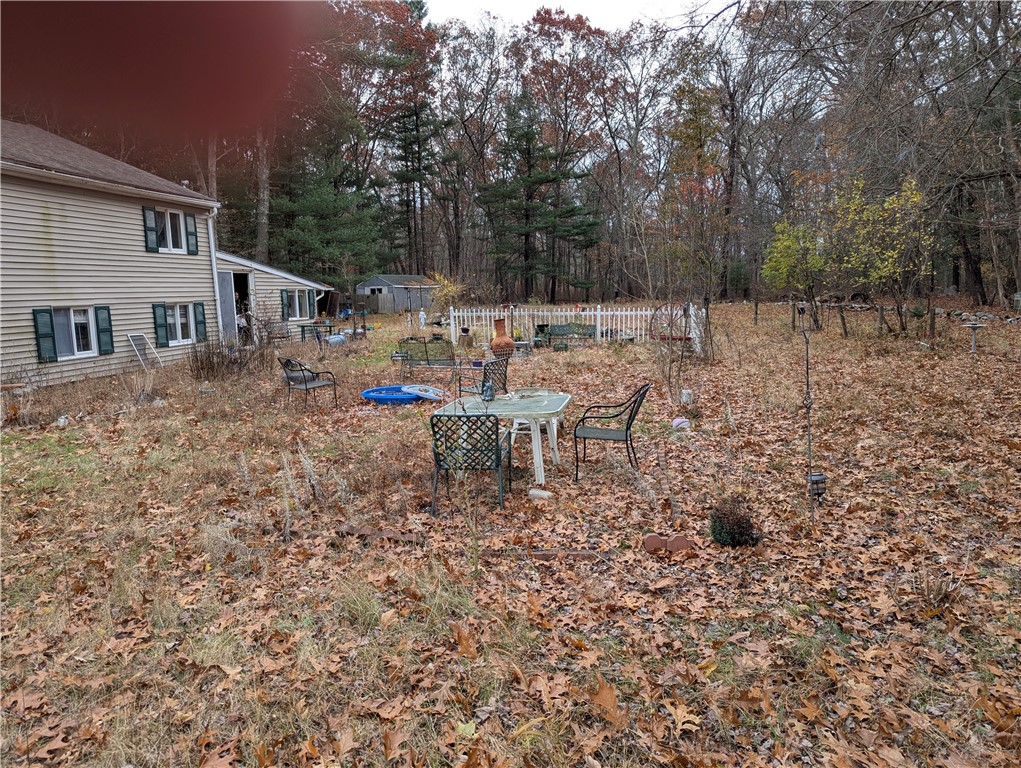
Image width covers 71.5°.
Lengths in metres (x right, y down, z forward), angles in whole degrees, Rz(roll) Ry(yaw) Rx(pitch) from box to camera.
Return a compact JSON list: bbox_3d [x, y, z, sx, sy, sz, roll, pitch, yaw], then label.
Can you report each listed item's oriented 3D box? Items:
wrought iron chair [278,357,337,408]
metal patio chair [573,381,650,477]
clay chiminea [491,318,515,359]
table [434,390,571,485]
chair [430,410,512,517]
[{"bbox_3d":[-3.362,-0.013,11.744,0.710,0.870,0.610,-9,11,-43],"label":"wrought iron chair"},{"bbox_3d":[1.045,0.465,7.127,0.710,0.885,0.610,0,8,14],"label":"metal patio chair"},{"bbox_3d":[-0.191,-0.972,16.420,0.550,1.030,0.540,-2,8,0],"label":"clay chiminea"},{"bbox_3d":[-0.022,0.563,7.264,1.200,0.720,1.060,-1,8,8],"label":"table"},{"bbox_3d":[-0.338,0.639,6.284,0.610,0.865,0.610,-1,8,7],"label":"chair"}]

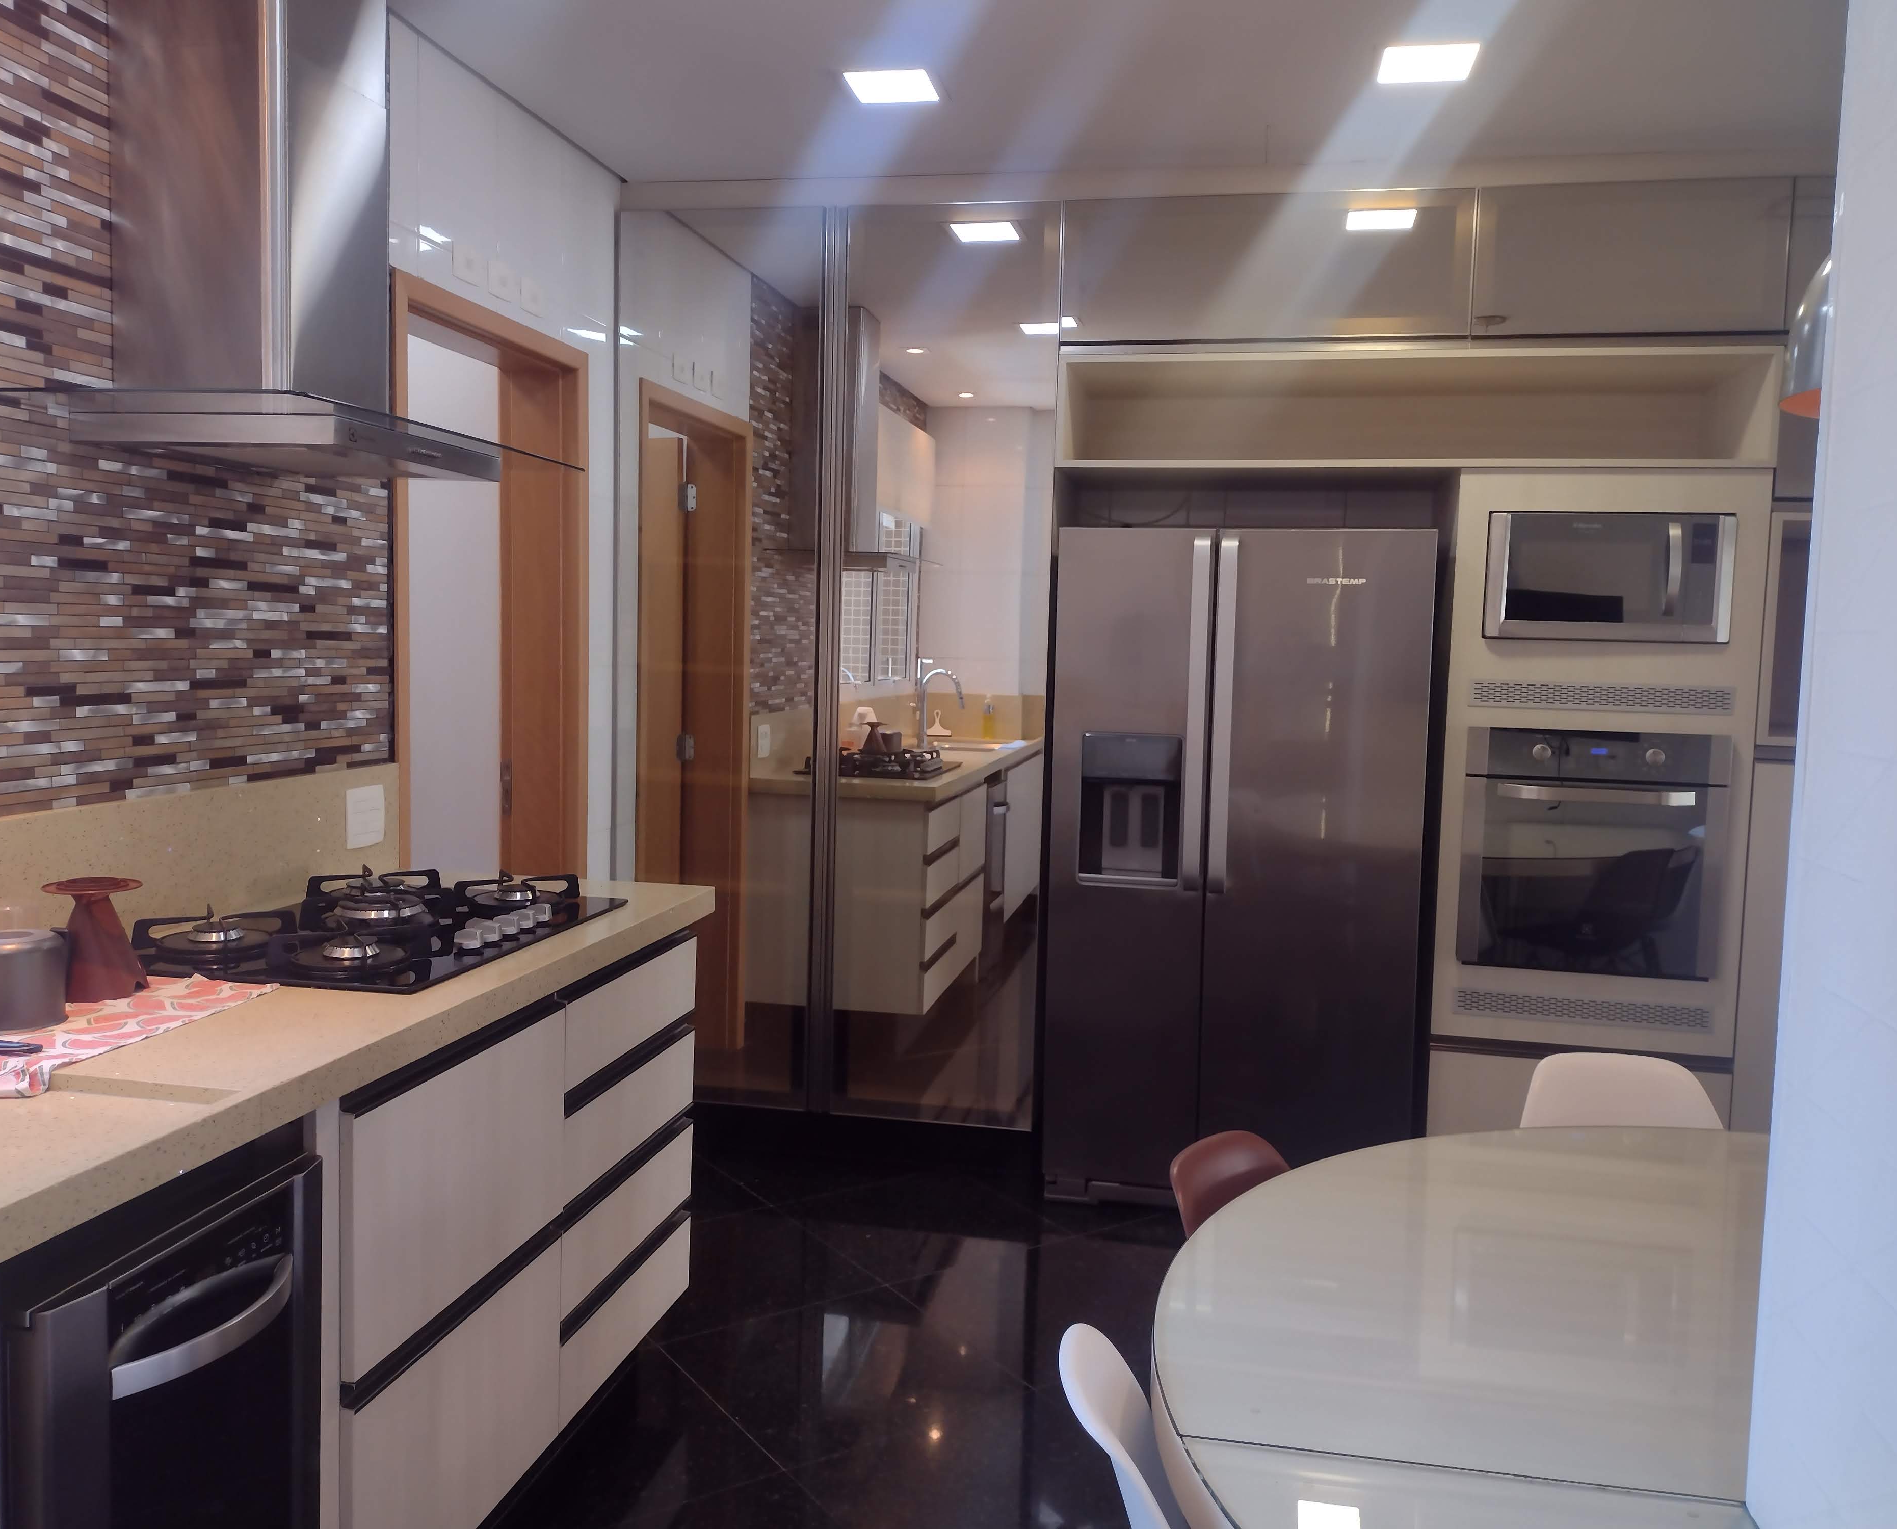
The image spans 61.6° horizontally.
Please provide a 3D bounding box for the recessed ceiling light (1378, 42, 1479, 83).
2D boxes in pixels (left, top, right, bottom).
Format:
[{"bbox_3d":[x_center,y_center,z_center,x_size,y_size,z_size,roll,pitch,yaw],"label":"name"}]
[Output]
[{"bbox_3d":[0.963,-1.413,3.200,0.192,0.020,0.203,2,5,11],"label":"recessed ceiling light"}]

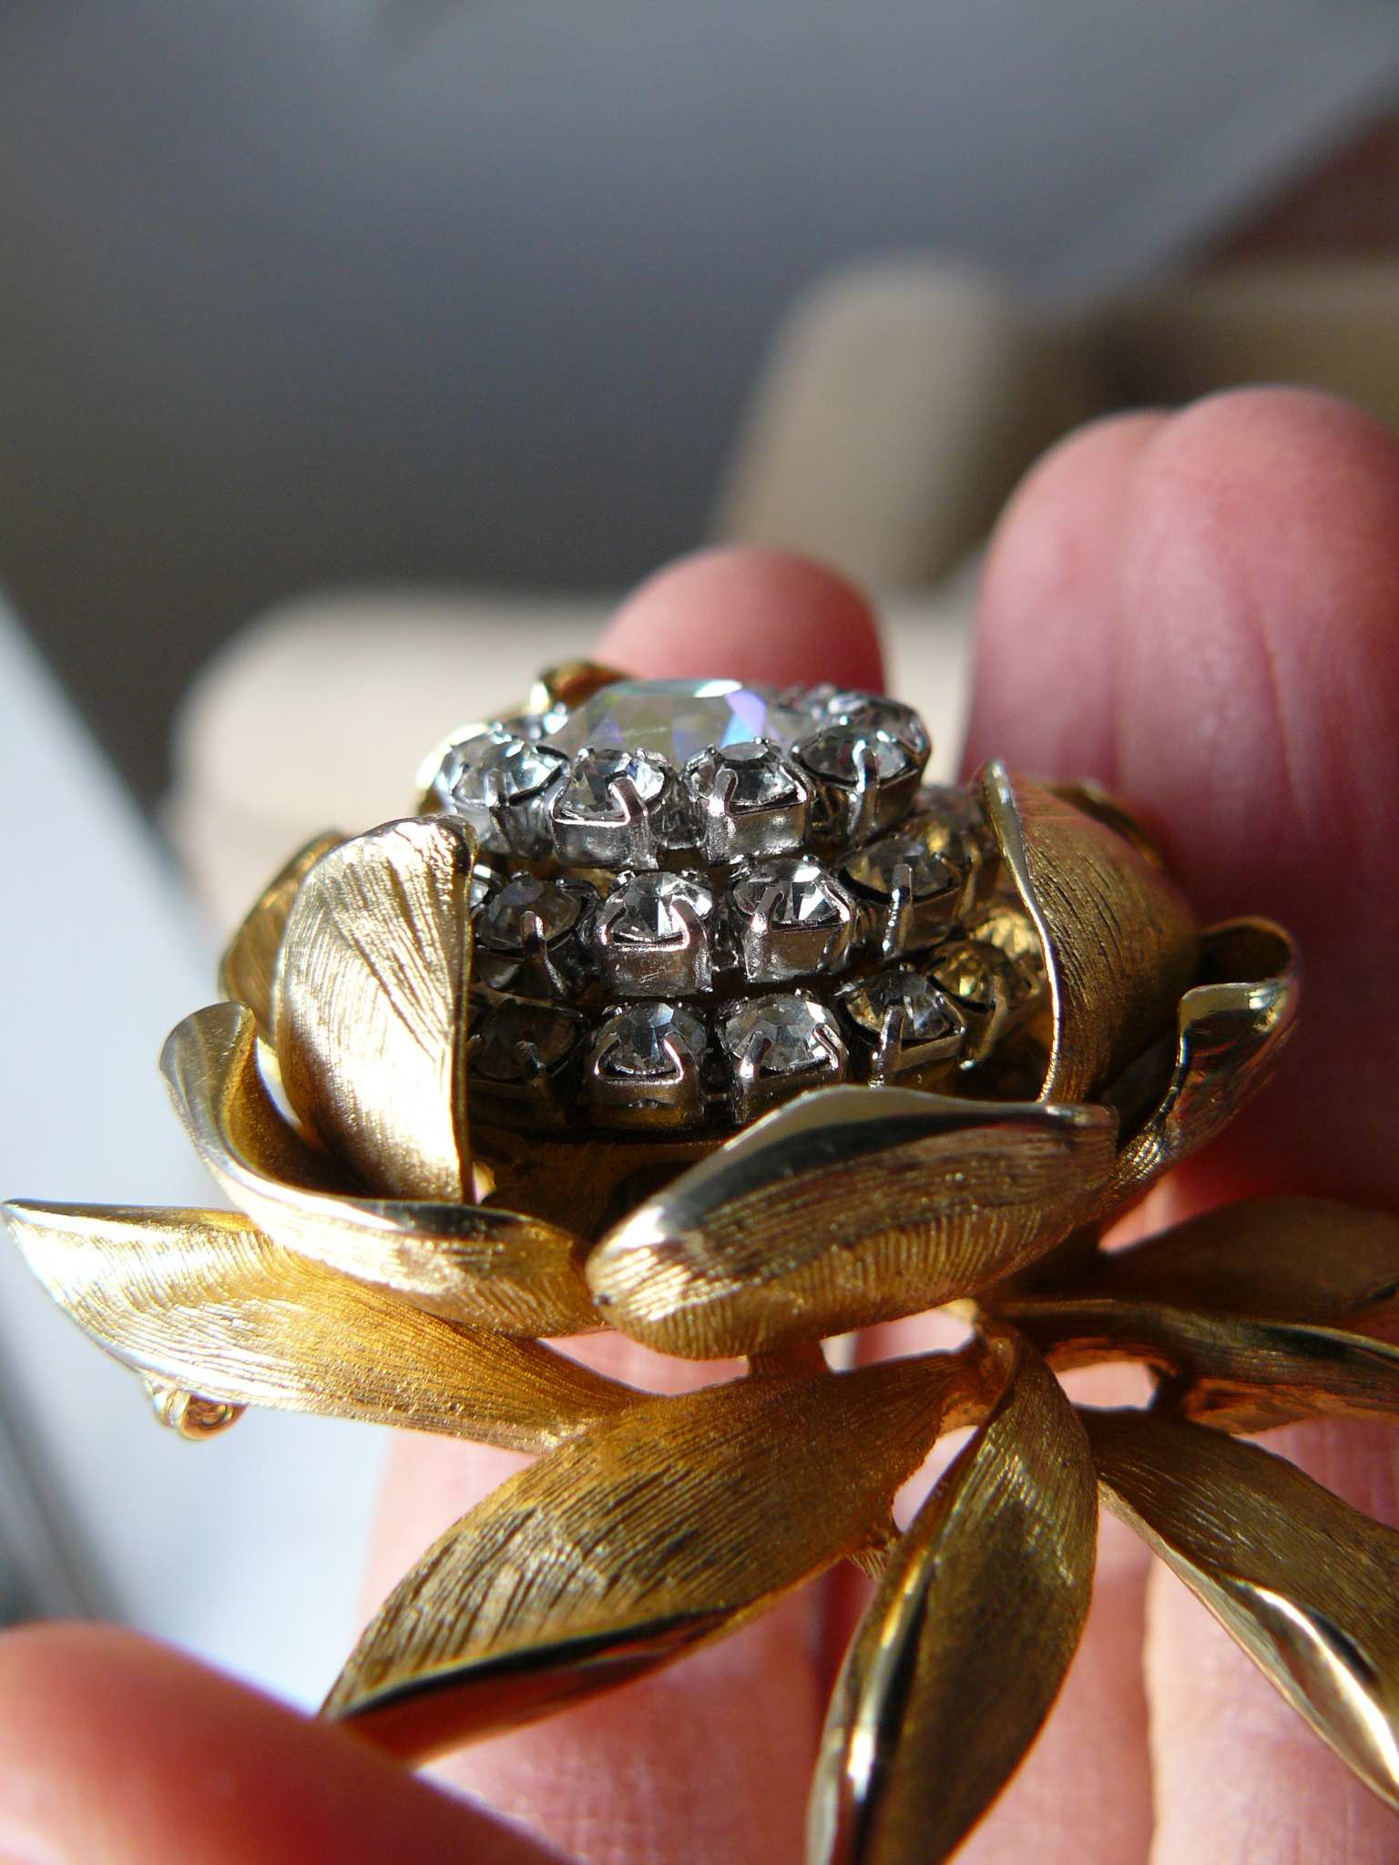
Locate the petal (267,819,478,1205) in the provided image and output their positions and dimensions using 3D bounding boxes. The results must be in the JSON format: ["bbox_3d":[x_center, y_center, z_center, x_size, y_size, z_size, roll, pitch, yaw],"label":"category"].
[{"bbox_3d":[-0.014,0.003,0.087,0.006,0.017,0.018,-7,17,-34],"label":"petal"}]

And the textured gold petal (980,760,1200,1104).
[{"bbox_3d":[0.019,0.000,0.090,0.006,0.019,0.017,-1,17,34],"label":"textured gold petal"}]

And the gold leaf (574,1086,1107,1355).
[{"bbox_3d":[0.007,0.011,0.077,0.023,0.010,0.007,-9,24,-15],"label":"gold leaf"}]

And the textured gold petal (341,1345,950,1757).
[{"bbox_3d":[-0.001,0.023,0.077,0.030,0.004,0.011,-22,43,-30],"label":"textured gold petal"}]

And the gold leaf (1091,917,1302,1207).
[{"bbox_3d":[0.023,0.005,0.091,0.007,0.009,0.022,31,31,18],"label":"gold leaf"}]

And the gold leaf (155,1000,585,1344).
[{"bbox_3d":[-0.014,0.011,0.086,0.026,0.009,0.009,12,39,39],"label":"gold leaf"}]

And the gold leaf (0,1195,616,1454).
[{"bbox_3d":[-0.017,0.017,0.083,0.032,0.005,0.010,16,39,16],"label":"gold leaf"}]

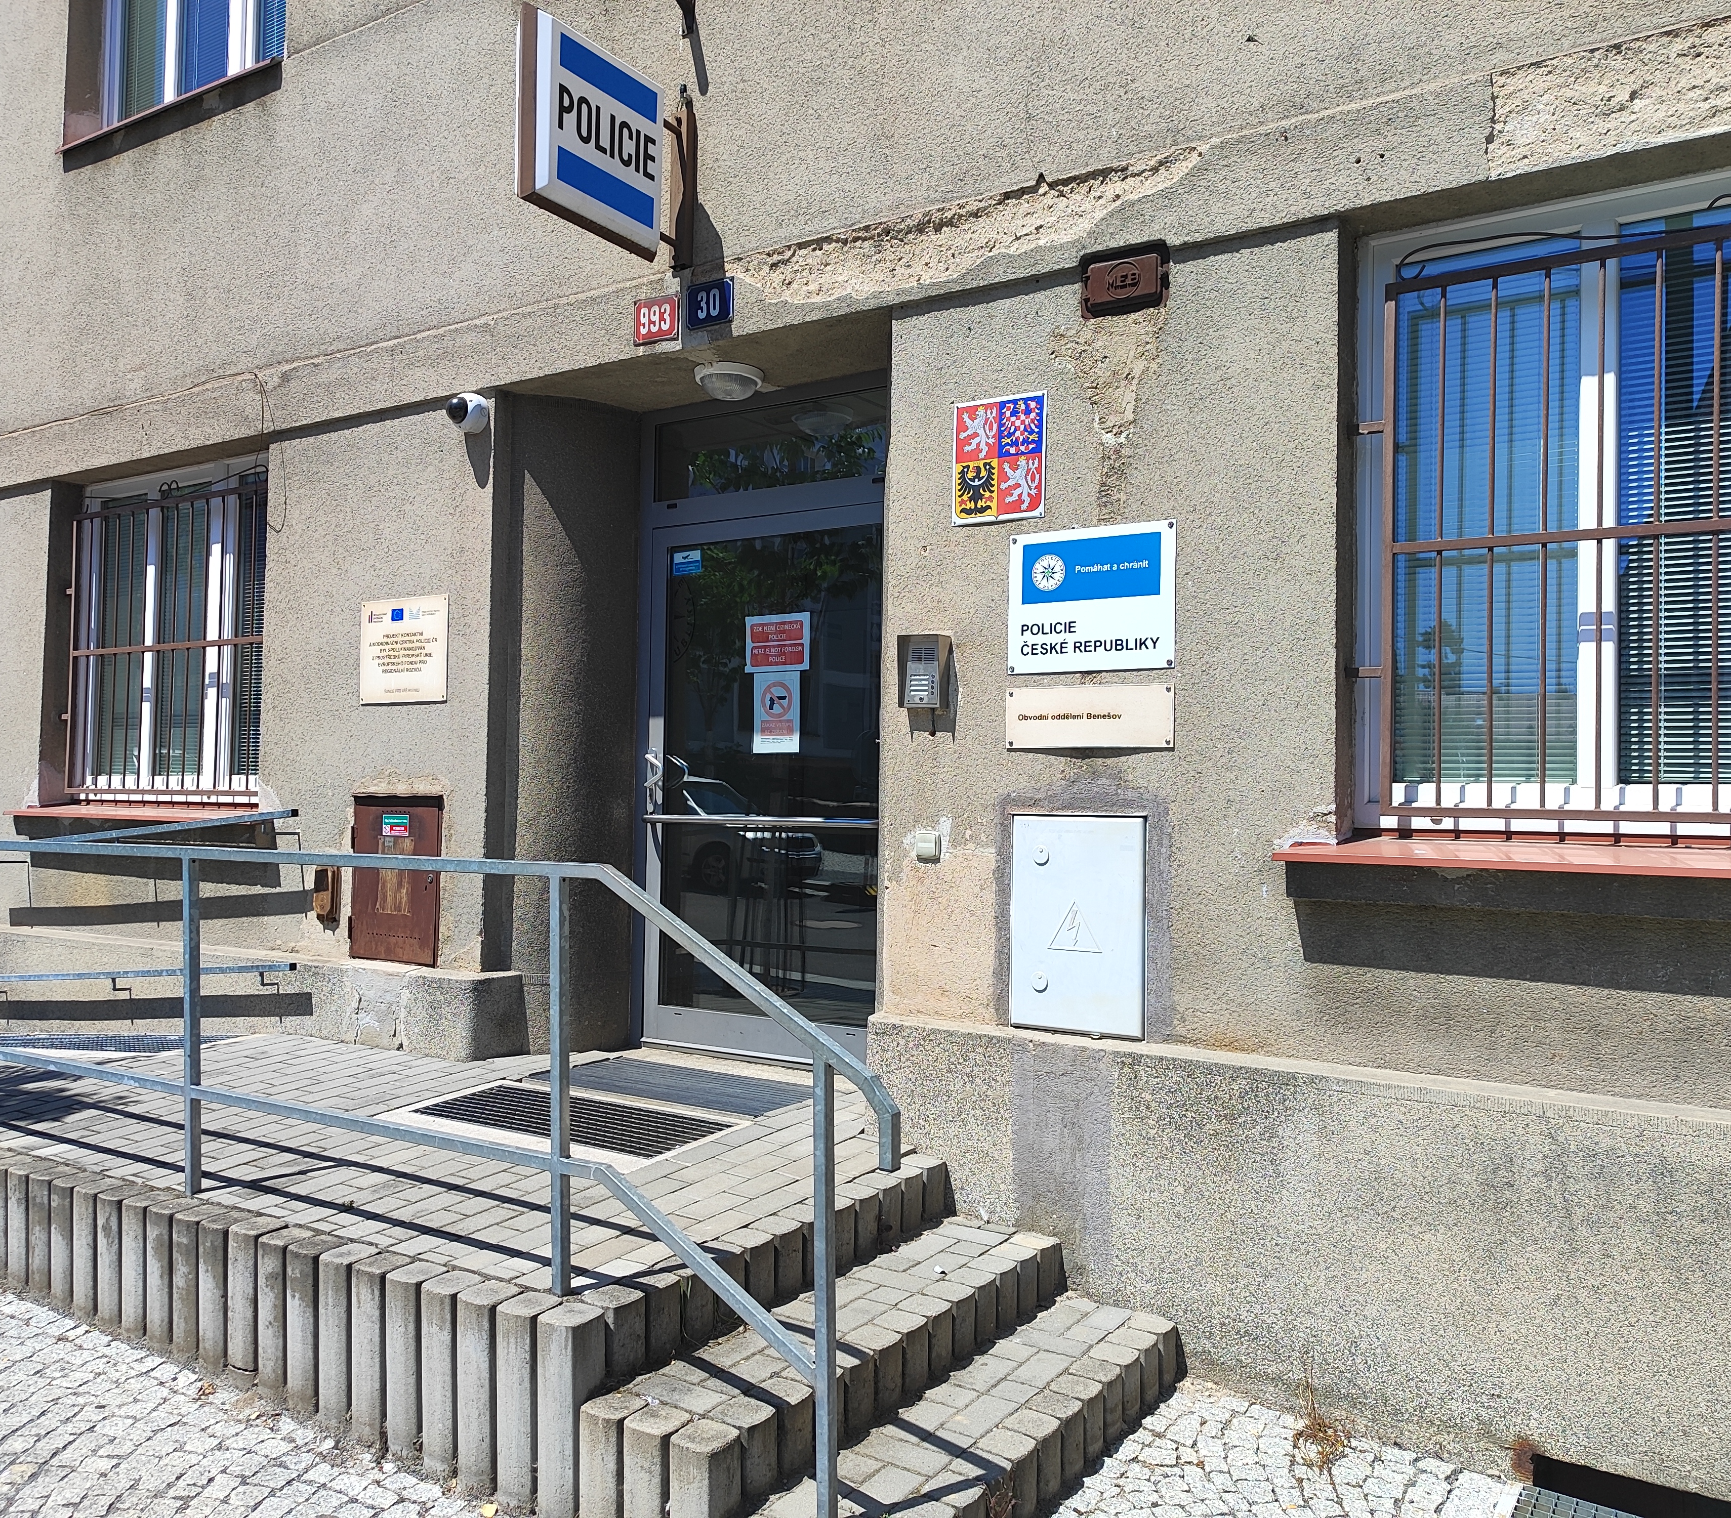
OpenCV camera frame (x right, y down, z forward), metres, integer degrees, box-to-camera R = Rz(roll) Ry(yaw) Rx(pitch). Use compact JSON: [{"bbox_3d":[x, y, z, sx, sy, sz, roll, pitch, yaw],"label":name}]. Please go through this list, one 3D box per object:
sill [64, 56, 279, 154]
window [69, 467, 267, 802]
[{"bbox_3d":[-3.242,-3.038,6.649,1.835,0.050,0.240,0,-2,33],"label":"sill"},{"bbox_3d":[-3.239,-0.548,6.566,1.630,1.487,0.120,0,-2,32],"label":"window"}]

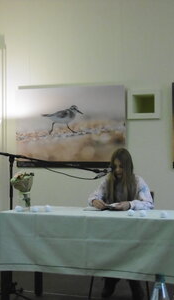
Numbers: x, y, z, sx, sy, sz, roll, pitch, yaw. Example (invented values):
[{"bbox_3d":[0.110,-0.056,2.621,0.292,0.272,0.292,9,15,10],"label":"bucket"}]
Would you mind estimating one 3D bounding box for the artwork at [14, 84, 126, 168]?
[{"bbox_3d":[-0.176,-0.225,6.952,1.200,0.810,0.030,0,0,22],"label":"artwork"}]

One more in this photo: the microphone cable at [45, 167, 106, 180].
[{"bbox_3d":[-0.108,0.203,5.880,0.540,0.120,0.040,0,0,11],"label":"microphone cable"}]

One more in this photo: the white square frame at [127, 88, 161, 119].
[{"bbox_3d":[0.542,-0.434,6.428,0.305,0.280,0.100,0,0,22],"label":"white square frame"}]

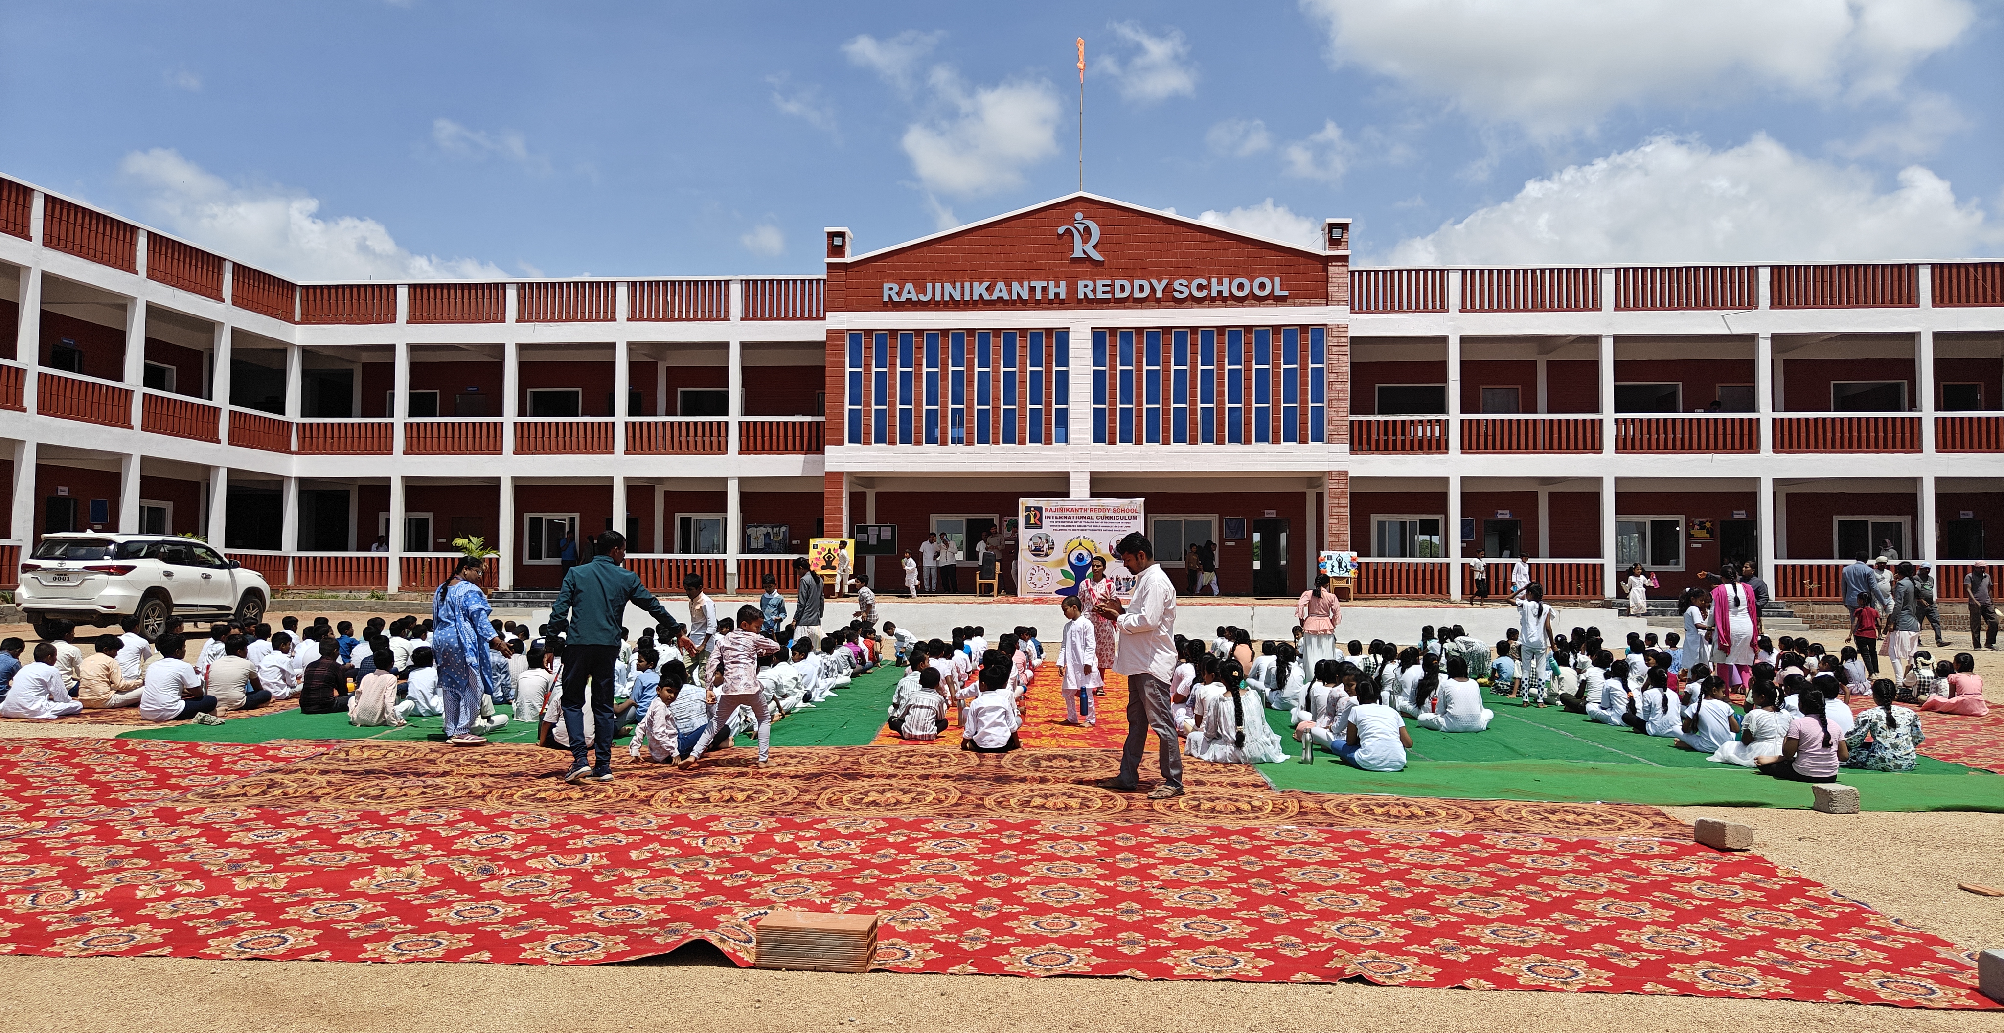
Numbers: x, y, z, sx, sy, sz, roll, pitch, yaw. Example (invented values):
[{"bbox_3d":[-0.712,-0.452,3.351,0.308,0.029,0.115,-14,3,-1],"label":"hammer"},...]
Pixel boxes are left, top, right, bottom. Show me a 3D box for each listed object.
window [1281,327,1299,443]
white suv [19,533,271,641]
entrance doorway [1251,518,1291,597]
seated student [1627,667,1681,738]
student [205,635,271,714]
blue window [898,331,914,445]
[{"bbox_3d":[7.203,-3.269,34.743,0.407,2.885,0.100,0,-3,5],"label":"window"},{"bbox_3d":[-15.300,1.265,25.200,1.855,1.820,4.790,0,-2,5],"label":"white suv"},{"bbox_3d":[7.325,1.130,37.827,1.032,2.125,0.200,0,-2,5],"label":"entrance doorway"},{"bbox_3d":[5.791,1.625,12.363,0.480,0.600,0.520,0,-2,0],"label":"seated student"},{"bbox_3d":[-7.620,1.548,13.873,0.540,0.726,0.560,0,-2,20],"label":"student"},{"bbox_3d":[-2.448,-3.291,35.616,0.417,2.917,0.100,0,-3,5],"label":"blue window"}]

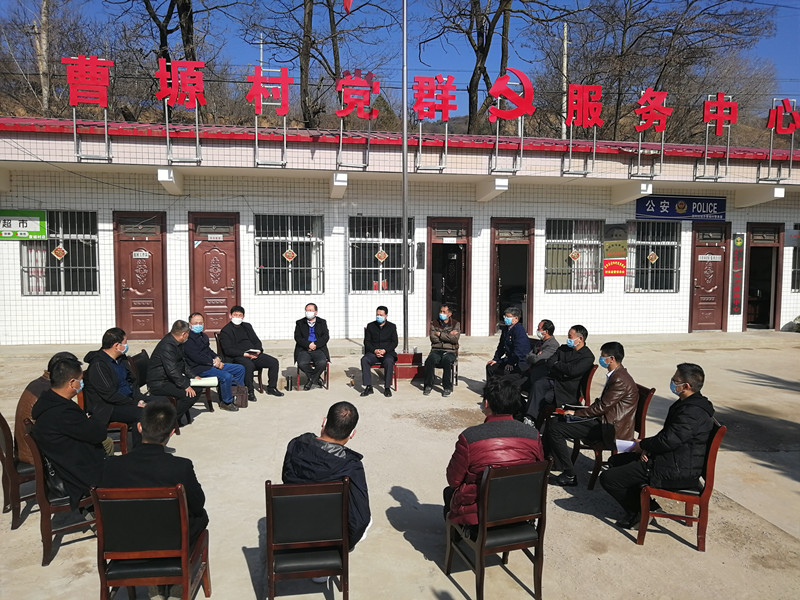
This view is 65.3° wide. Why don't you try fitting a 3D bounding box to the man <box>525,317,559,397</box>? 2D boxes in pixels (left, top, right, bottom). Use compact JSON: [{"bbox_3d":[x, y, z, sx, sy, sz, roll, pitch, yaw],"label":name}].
[{"bbox_3d":[1.744,0.930,8.129,0.810,1.330,0.520,0,4,-6],"label":"man"}]

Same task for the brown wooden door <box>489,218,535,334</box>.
[{"bbox_3d":[2.619,-0.532,14.577,1.057,2.752,0.130,0,4,-10],"label":"brown wooden door"}]

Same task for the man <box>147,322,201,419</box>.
[{"bbox_3d":[-2.725,0.906,7.574,0.700,1.280,0.550,1,4,6],"label":"man"}]

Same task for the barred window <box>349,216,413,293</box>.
[{"bbox_3d":[-0.400,-0.997,14.009,1.450,1.731,0.100,0,4,-10],"label":"barred window"}]

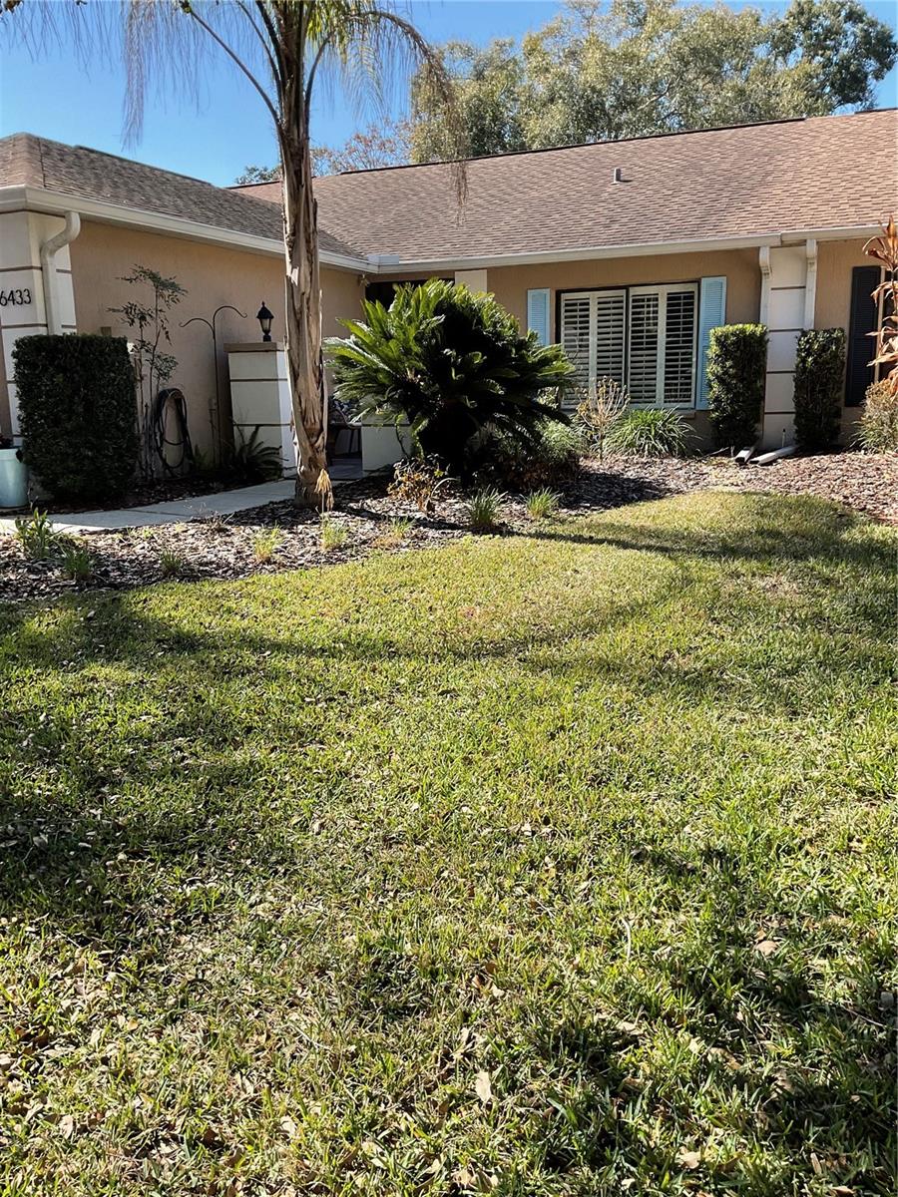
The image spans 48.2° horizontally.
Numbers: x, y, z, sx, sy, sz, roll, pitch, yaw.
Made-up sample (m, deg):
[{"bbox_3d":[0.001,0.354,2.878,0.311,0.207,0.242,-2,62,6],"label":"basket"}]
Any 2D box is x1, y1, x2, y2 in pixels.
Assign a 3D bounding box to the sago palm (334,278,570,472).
[{"bbox_3d":[0.034,-2.208,10.132,2.476,1.998,2.402,-1,12,0],"label":"sago palm"}]

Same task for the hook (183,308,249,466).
[{"bbox_3d":[-2.545,-2.294,11.071,0.731,1.837,0.050,-4,12,-12],"label":"hook"}]

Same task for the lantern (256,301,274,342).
[{"bbox_3d":[-2.114,-3.177,11.554,0.180,0.456,0.180,4,13,25],"label":"lantern"}]

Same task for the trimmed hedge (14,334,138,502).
[{"bbox_3d":[-3.375,-1.655,9.198,0.700,1.447,0.760,4,13,25],"label":"trimmed hedge"}]

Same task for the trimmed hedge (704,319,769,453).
[{"bbox_3d":[3.544,-2.571,12.287,0.625,1.481,0.650,4,13,25],"label":"trimmed hedge"}]

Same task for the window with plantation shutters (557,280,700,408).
[{"bbox_3d":[2.345,-3.287,13.172,1.860,1.580,0.120,4,13,24],"label":"window with plantation shutters"}]

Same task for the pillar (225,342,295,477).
[{"bbox_3d":[-2.094,-2.208,11.746,0.700,1.520,0.670,4,13,25],"label":"pillar"}]

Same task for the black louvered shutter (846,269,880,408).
[{"bbox_3d":[4.928,-3.113,11.966,0.304,1.614,0.045,4,13,25],"label":"black louvered shutter"}]

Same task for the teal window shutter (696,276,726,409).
[{"bbox_3d":[3.333,-3.215,12.704,0.324,1.624,0.045,4,13,25],"label":"teal window shutter"}]

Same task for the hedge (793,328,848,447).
[{"bbox_3d":[4.403,-2.460,11.902,0.502,1.381,0.650,4,13,25],"label":"hedge"}]

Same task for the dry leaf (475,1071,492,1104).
[{"bbox_3d":[0.072,1.018,2.091,0.038,0.022,0.095,-1,12,2],"label":"dry leaf"}]

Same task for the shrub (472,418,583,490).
[{"bbox_3d":[0.760,-1.399,9.587,1.100,0.650,0.950,0,12,5],"label":"shrub"}]

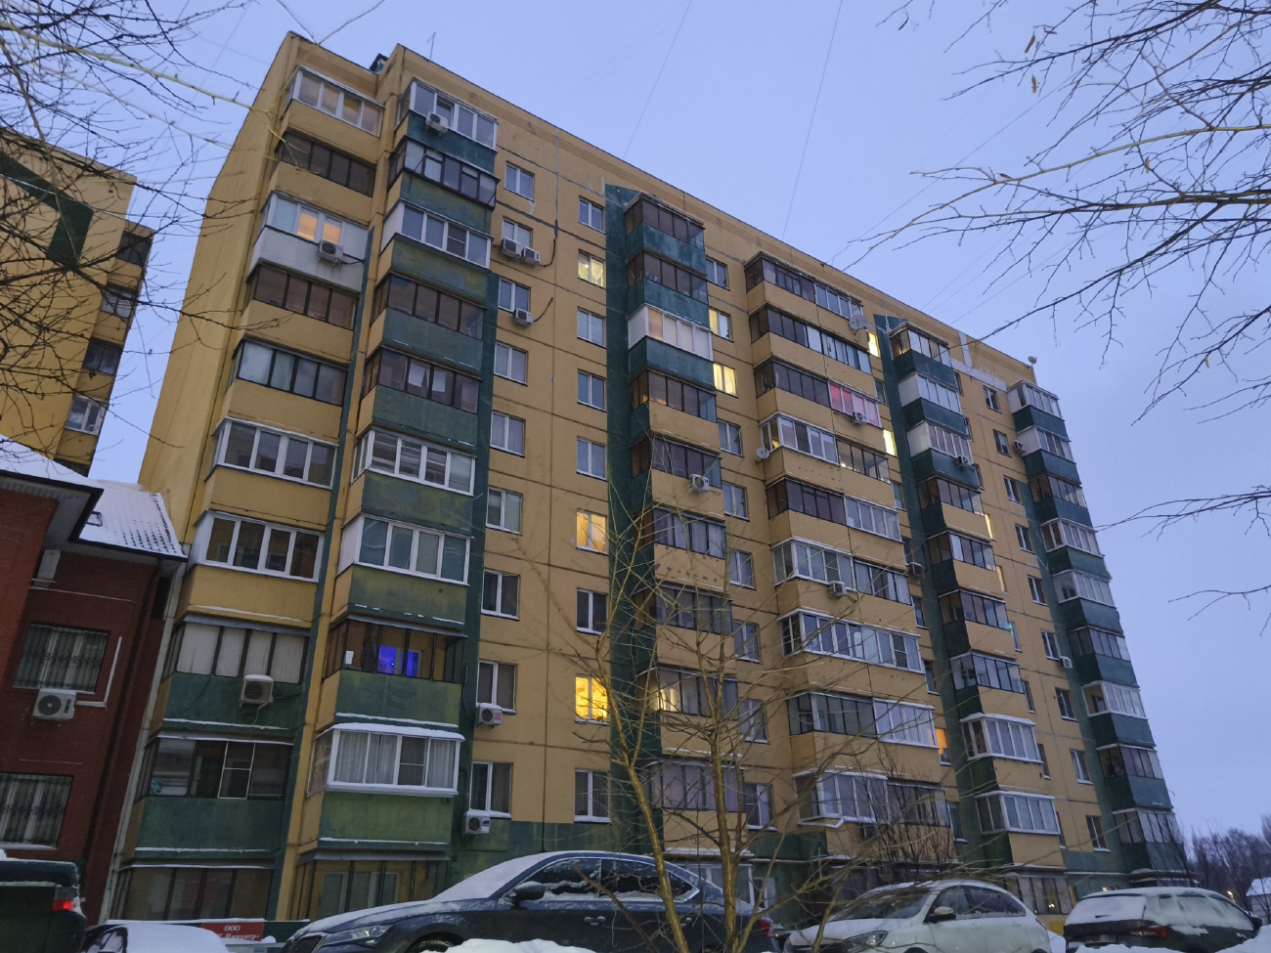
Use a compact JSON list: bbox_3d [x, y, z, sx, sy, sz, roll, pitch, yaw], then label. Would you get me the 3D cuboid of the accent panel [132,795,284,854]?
[{"bbox_3d":[-9.808,8.095,19.479,2.935,1.164,0.202,16,-32,-31],"label":"accent panel"}]

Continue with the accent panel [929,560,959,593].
[{"bbox_3d":[14.042,4.615,38.147,0.140,1.453,1.093,16,-32,-31],"label":"accent panel"}]

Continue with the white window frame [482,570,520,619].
[{"bbox_3d":[-4.181,3.687,26.311,1.239,1.330,0.150,16,-32,-31],"label":"white window frame"}]

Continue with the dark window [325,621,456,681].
[{"bbox_3d":[-6.437,4.928,22.978,3.328,1.323,1.252,16,-31,-31],"label":"dark window"}]

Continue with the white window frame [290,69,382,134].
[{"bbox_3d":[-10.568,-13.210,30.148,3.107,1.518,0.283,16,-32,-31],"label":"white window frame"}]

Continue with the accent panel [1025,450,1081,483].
[{"bbox_3d":[23.870,-0.247,48.305,3.390,1.436,1.173,16,-32,-31],"label":"accent panel"}]

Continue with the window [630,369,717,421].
[{"bbox_3d":[1.481,-2.755,31.909,3.193,1.355,1.185,16,-32,-31],"label":"window"}]

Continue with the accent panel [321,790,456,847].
[{"bbox_3d":[-5.950,8.254,20.352,3.250,1.090,0.150,16,-31,-32],"label":"accent panel"}]

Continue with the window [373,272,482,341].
[{"bbox_3d":[-6.753,-5.249,27.887,3.278,1.272,1.252,16,-31,-31],"label":"window"}]

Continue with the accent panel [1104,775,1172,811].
[{"bbox_3d":[23.377,14.789,39.223,3.395,1.395,1.075,17,-32,-31],"label":"accent panel"}]

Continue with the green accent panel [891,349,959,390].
[{"bbox_3d":[15.277,-5.281,44.399,3.369,1.425,1.130,16,-31,-31],"label":"green accent panel"}]

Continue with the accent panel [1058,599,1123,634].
[{"bbox_3d":[23.250,7.277,43.070,3.395,1.365,1.075,17,-32,-31],"label":"accent panel"}]

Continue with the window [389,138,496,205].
[{"bbox_3d":[-6.877,-10.399,30.398,3.400,1.394,1.252,16,-31,-31],"label":"window"}]

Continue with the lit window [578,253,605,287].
[{"bbox_3d":[-1.769,-8.215,33.538,1.190,1.340,0.150,16,-31,-32],"label":"lit window"}]

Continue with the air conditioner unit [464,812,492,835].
[{"bbox_3d":[-4.249,9.387,22.833,0.720,0.520,0.300,16,-32,-31],"label":"air conditioner unit"}]

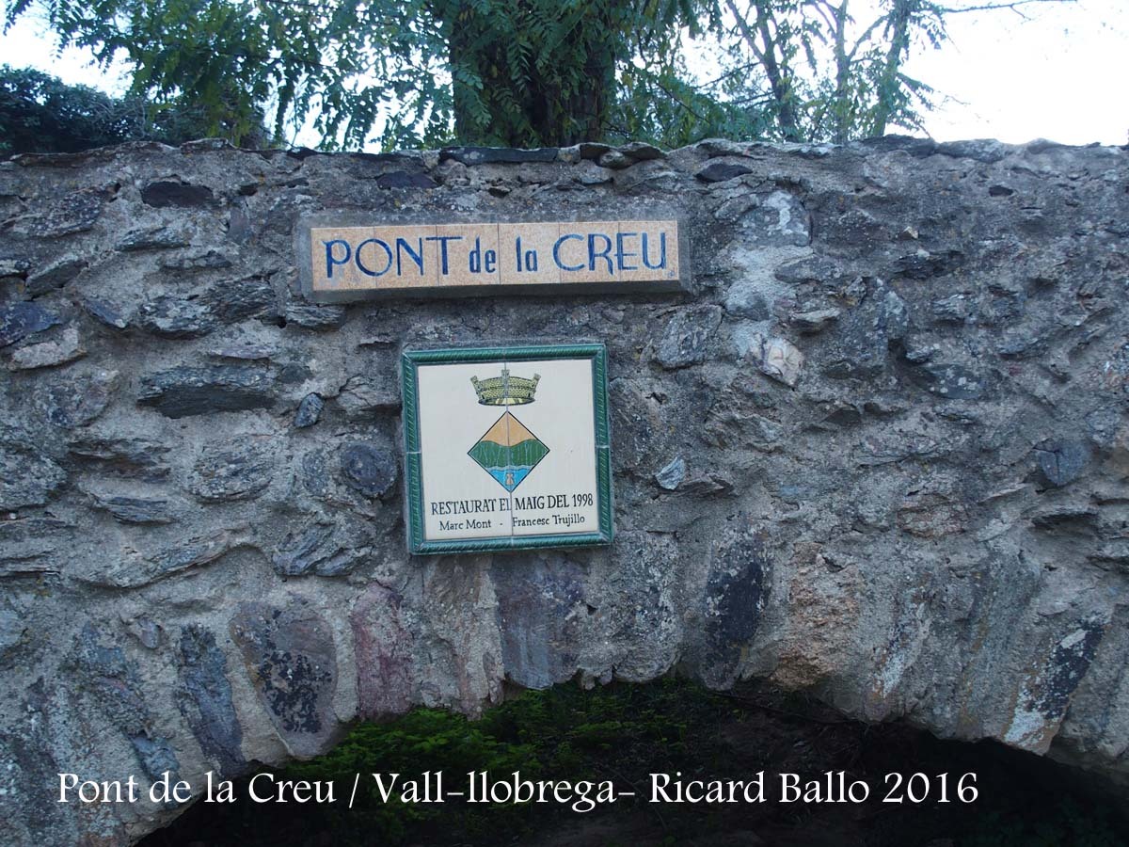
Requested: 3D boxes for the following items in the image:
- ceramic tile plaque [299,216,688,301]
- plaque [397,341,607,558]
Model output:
[{"bbox_3d":[-0.157,-0.364,2.305,0.860,0.170,0.045,-2,2,-6],"label":"ceramic tile plaque"},{"bbox_3d":[-0.126,0.057,2.335,0.450,0.447,0.035,-2,2,-6],"label":"plaque"}]

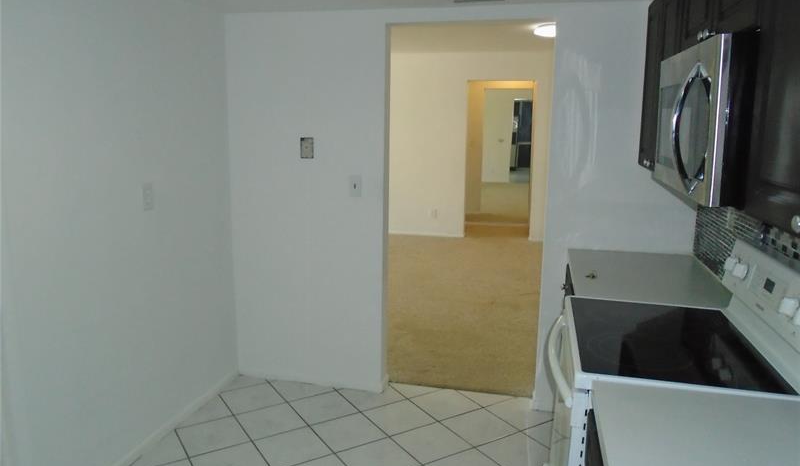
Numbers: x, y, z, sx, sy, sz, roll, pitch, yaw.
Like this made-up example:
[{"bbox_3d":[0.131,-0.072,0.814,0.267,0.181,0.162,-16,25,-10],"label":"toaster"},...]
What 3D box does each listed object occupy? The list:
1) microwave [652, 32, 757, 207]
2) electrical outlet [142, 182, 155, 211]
[{"bbox_3d":[0.984,-0.310,1.681,0.395,0.400,0.757,3,11,13],"label":"microwave"},{"bbox_3d":[-1.195,-0.172,2.856,0.012,0.121,0.071,3,11,13],"label":"electrical outlet"}]

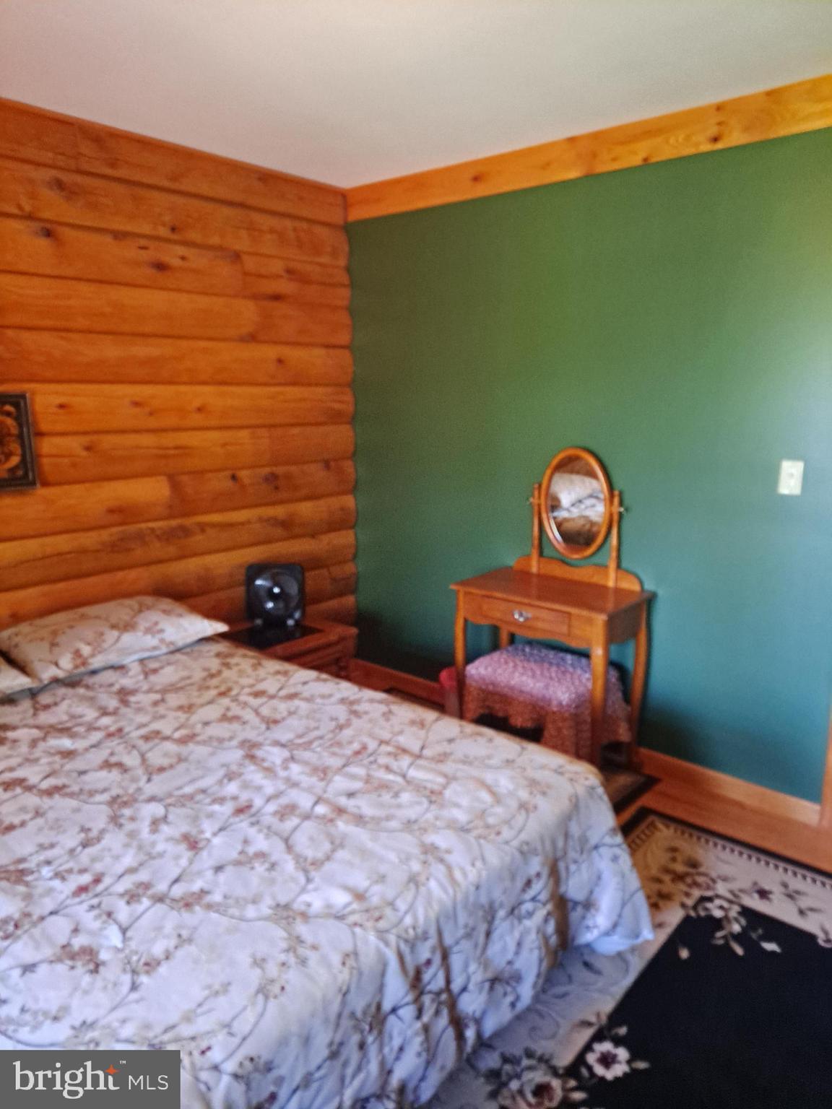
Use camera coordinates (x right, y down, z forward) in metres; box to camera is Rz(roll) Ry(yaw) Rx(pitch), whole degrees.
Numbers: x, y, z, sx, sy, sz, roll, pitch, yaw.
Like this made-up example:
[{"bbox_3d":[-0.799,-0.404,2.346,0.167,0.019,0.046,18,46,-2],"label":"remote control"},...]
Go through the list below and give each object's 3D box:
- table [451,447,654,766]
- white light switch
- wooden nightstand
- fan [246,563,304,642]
[{"bbox_3d":[0.528,0.244,3.122,0.670,1.288,0.405,10,15,41],"label":"table"},{"bbox_3d":[1.263,-0.257,2.700,0.071,0.114,0.012,10,15,41],"label":"white light switch"},{"bbox_3d":[-0.600,0.579,3.438,0.480,0.505,0.530,10,15,41],"label":"wooden nightstand"},{"bbox_3d":[-0.617,0.175,3.516,0.250,0.255,0.110,-1,11,-4],"label":"fan"}]

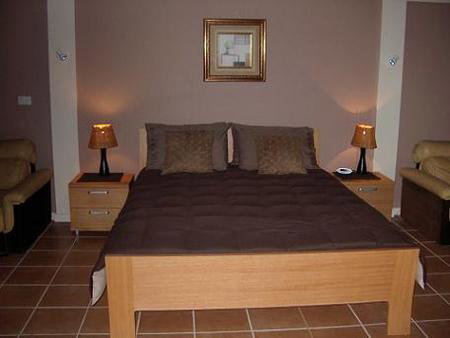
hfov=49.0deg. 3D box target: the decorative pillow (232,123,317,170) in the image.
[{"bbox_3d":[0.449,-0.185,4.440,0.720,0.450,0.170,0,-5,-5],"label":"decorative pillow"}]

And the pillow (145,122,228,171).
[{"bbox_3d":[-0.331,-0.190,4.380,0.720,0.450,0.170,0,-5,-5],"label":"pillow"}]

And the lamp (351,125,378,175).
[{"bbox_3d":[1.286,-0.181,4.579,0.250,0.470,0.250,0,12,-5],"label":"lamp"}]

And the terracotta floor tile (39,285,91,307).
[{"bbox_3d":[-0.996,0.807,3.131,0.320,0.010,0.320,0,12,-5],"label":"terracotta floor tile"}]

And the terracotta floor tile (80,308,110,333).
[{"bbox_3d":[-0.664,0.889,2.891,0.325,0.010,0.325,0,12,-5],"label":"terracotta floor tile"}]

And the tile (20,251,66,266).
[{"bbox_3d":[-1.365,0.678,3.738,0.320,0.010,0.320,0,12,-5],"label":"tile"}]

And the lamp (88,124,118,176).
[{"bbox_3d":[-1.097,-0.171,4.487,0.262,0.463,0.262,0,12,-5],"label":"lamp"}]

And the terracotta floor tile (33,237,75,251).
[{"bbox_3d":[-1.415,0.629,4.126,0.325,0.010,0.325,0,12,-5],"label":"terracotta floor tile"}]

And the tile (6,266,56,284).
[{"bbox_3d":[-1.332,0.740,3.421,0.320,0.010,0.320,0,12,-5],"label":"tile"}]

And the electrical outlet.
[{"bbox_3d":[-1.833,-0.624,4.532,0.120,0.080,0.012,0,12,-5],"label":"electrical outlet"}]

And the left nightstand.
[{"bbox_3d":[-1.084,0.319,4.446,0.515,0.487,0.450,0,12,-5],"label":"left nightstand"}]

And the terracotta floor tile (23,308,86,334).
[{"bbox_3d":[-0.979,0.884,2.865,0.325,0.010,0.325,0,12,-5],"label":"terracotta floor tile"}]

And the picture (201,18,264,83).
[{"bbox_3d":[0.093,-1.059,4.417,0.572,0.572,0.035,0,12,-5],"label":"picture"}]

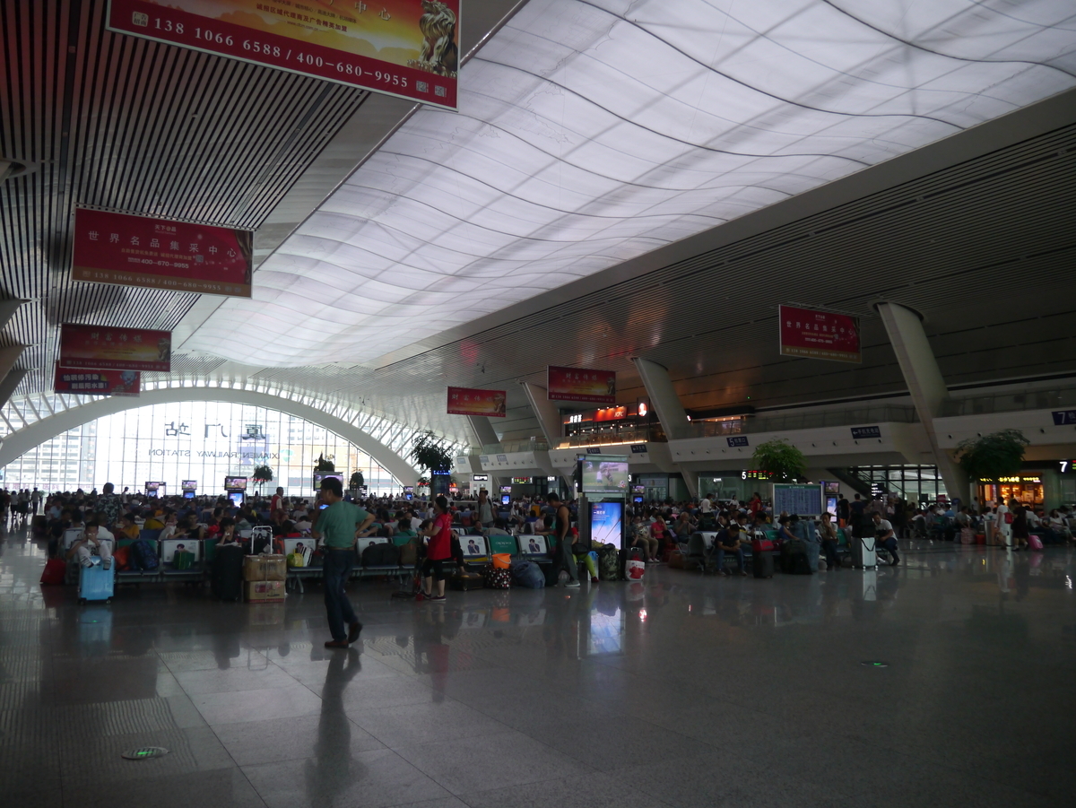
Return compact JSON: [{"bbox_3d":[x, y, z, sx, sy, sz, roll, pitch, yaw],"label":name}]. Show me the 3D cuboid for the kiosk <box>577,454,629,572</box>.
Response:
[{"bbox_3d":[1.246,2.152,16.743,1.020,2.310,0.330,4,-7,-29],"label":"kiosk"}]

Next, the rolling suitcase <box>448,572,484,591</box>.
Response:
[{"bbox_3d":[-1.112,2.965,14.577,0.550,0.220,0.420,4,-7,-35],"label":"rolling suitcase"}]

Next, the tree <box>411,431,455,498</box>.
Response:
[{"bbox_3d":[-3.301,2.588,26.935,1.400,3.500,1.400,4,-7,-29],"label":"tree"}]

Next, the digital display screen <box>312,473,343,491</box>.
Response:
[{"bbox_3d":[-7.754,2.894,32.115,1.050,0.640,0.170,4,-7,-29],"label":"digital display screen"}]

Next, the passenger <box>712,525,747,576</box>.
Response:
[{"bbox_3d":[4.011,3.006,18.219,0.520,1.030,0.750,2,-6,-18],"label":"passenger"}]

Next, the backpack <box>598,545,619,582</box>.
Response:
[{"bbox_3d":[1.320,2.988,16.444,0.350,0.660,0.290,2,-6,-15],"label":"backpack"}]

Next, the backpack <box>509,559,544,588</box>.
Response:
[{"bbox_3d":[-0.192,2.884,14.863,0.500,0.450,0.370,4,-7,-29],"label":"backpack"}]

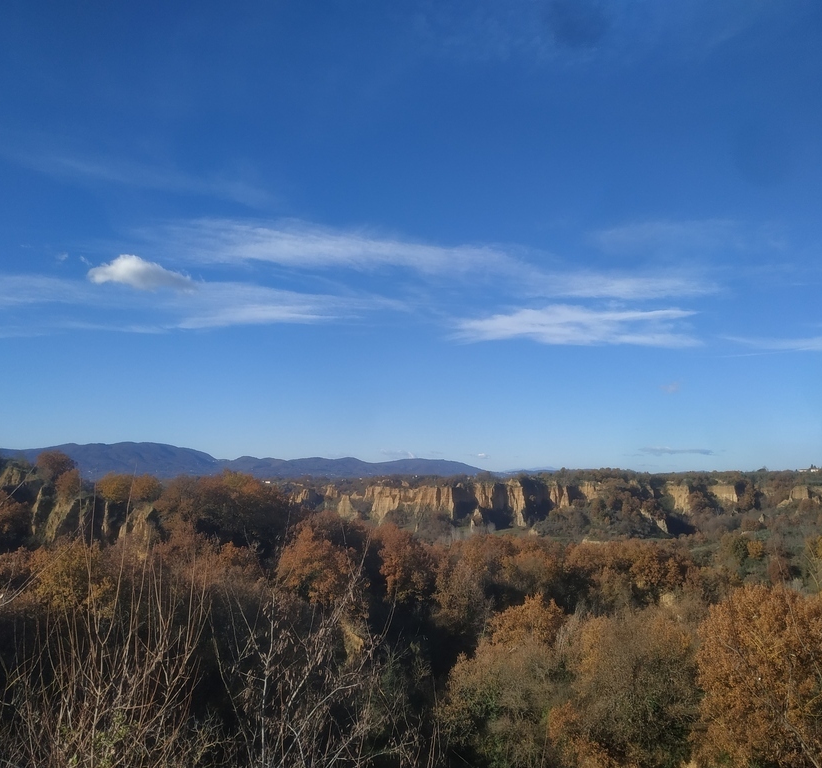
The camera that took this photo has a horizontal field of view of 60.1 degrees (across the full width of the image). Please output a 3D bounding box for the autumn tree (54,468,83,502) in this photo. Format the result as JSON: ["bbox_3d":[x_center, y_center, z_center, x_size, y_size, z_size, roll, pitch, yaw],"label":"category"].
[{"bbox_3d":[-58.850,17.590,121.980,5.000,6.140,4.750,0,-7,0],"label":"autumn tree"}]

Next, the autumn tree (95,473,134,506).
[{"bbox_3d":[-49.280,17.680,117.980,6.130,5.950,5.820,0,-7,0],"label":"autumn tree"}]

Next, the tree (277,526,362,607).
[{"bbox_3d":[-9.220,18.290,69.950,8.030,8.880,7.630,0,-7,0],"label":"tree"}]

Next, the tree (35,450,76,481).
[{"bbox_3d":[-65.090,15.170,129.970,7.100,5.990,6.750,0,-7,0],"label":"tree"}]

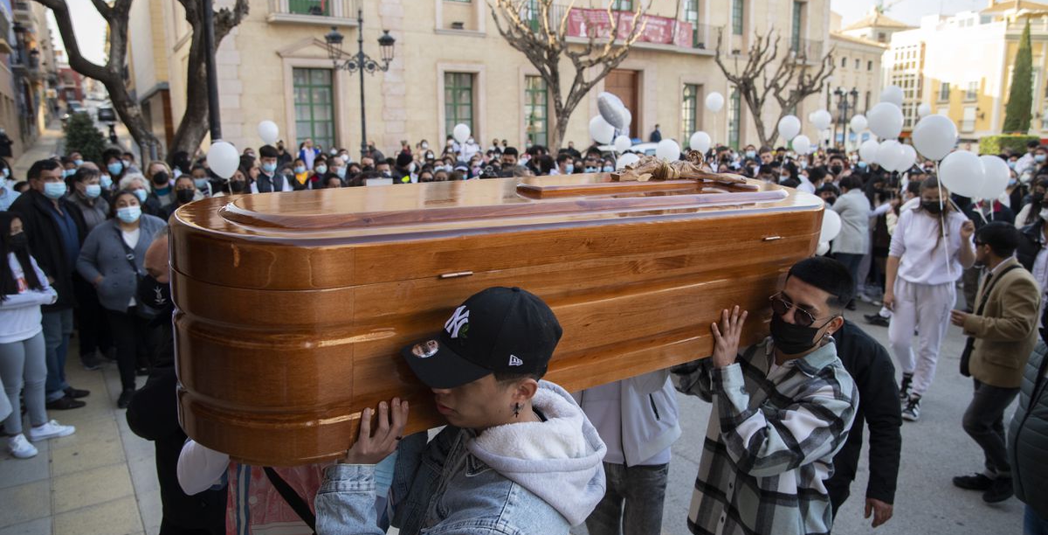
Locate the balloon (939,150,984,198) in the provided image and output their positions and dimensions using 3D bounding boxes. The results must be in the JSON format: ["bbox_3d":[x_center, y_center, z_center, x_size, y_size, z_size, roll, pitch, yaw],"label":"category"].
[{"bbox_3d":[2.781,-0.600,4.427,0.285,0.315,0.285,-17,9,3],"label":"balloon"}]

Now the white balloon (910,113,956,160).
[{"bbox_3d":[2.651,-0.835,4.500,0.283,0.305,0.283,-1,10,0],"label":"white balloon"}]

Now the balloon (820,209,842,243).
[{"bbox_3d":[2.591,-0.356,5.999,0.285,0.320,0.285,-1,10,0],"label":"balloon"}]

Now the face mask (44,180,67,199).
[{"bbox_3d":[-3.250,-0.534,4.850,0.080,0.115,0.150,4,11,28],"label":"face mask"}]

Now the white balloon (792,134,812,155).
[{"bbox_3d":[4.099,-1.805,10.300,0.275,0.295,0.275,-1,10,0],"label":"white balloon"}]

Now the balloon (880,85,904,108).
[{"bbox_3d":[4.449,-2.053,8.443,0.285,0.320,0.285,-1,10,0],"label":"balloon"}]

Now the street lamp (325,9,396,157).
[{"bbox_3d":[-3.559,-3.242,15.726,1.500,4.858,0.450,-7,12,-30],"label":"street lamp"}]

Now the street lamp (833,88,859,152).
[{"bbox_3d":[15.172,-6.396,33.191,1.480,4.460,0.470,-6,11,-27],"label":"street lamp"}]

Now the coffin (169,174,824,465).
[{"bbox_3d":[0.125,-0.003,1.884,1.960,0.460,0.530,-7,19,-37],"label":"coffin"}]

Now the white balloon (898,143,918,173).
[{"bbox_3d":[4.081,-1.172,7.500,0.275,0.310,0.275,-1,10,0],"label":"white balloon"}]

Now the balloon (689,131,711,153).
[{"bbox_3d":[2.373,-1.690,9.420,0.285,0.320,0.285,-1,10,0],"label":"balloon"}]

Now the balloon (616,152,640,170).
[{"bbox_3d":[1.180,-1.156,7.900,0.275,0.300,0.275,-1,10,0],"label":"balloon"}]

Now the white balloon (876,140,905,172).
[{"bbox_3d":[3.783,-1.152,7.200,0.275,0.315,0.275,-1,10,0],"label":"white balloon"}]

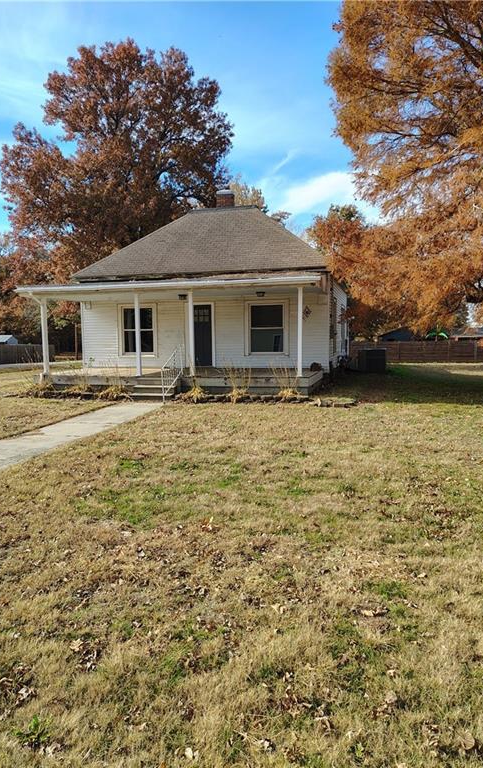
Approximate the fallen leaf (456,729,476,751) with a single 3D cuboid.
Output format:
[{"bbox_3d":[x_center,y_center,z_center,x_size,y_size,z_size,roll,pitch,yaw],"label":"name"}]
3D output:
[{"bbox_3d":[0.895,1.420,2.129,0.075,0.030,0.090,-4,6,-27],"label":"fallen leaf"}]

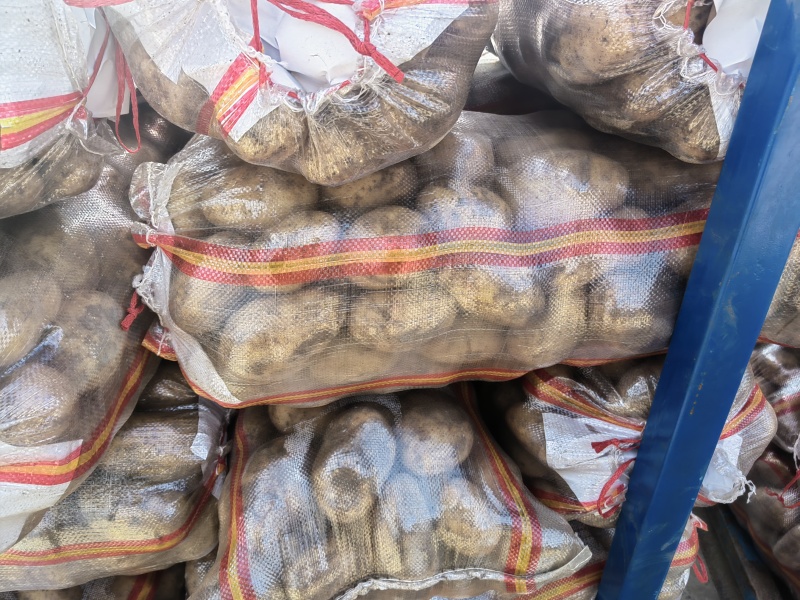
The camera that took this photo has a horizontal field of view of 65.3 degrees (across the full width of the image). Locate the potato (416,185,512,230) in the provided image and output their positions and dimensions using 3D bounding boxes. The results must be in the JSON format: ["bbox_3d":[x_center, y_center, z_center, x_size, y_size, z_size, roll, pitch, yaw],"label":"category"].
[{"bbox_3d":[0.065,-0.087,0.630,0.097,0.065,0.068,5,19,-7],"label":"potato"}]

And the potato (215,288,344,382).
[{"bbox_3d":[-0.112,0.032,0.585,0.124,0.073,0.075,-22,23,-7],"label":"potato"}]

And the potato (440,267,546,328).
[{"bbox_3d":[0.091,-0.002,0.610,0.106,0.059,0.064,14,18,-7],"label":"potato"}]

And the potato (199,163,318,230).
[{"bbox_3d":[-0.141,-0.103,0.620,0.121,0.066,0.070,-4,20,-7],"label":"potato"}]

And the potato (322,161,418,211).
[{"bbox_3d":[-0.031,-0.124,0.655,0.104,0.065,0.066,-10,20,-7],"label":"potato"}]

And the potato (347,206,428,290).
[{"bbox_3d":[-0.012,-0.050,0.610,0.080,0.082,0.080,0,19,-7],"label":"potato"}]

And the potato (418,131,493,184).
[{"bbox_3d":[0.061,-0.151,0.675,0.086,0.071,0.070,0,19,-7],"label":"potato"}]

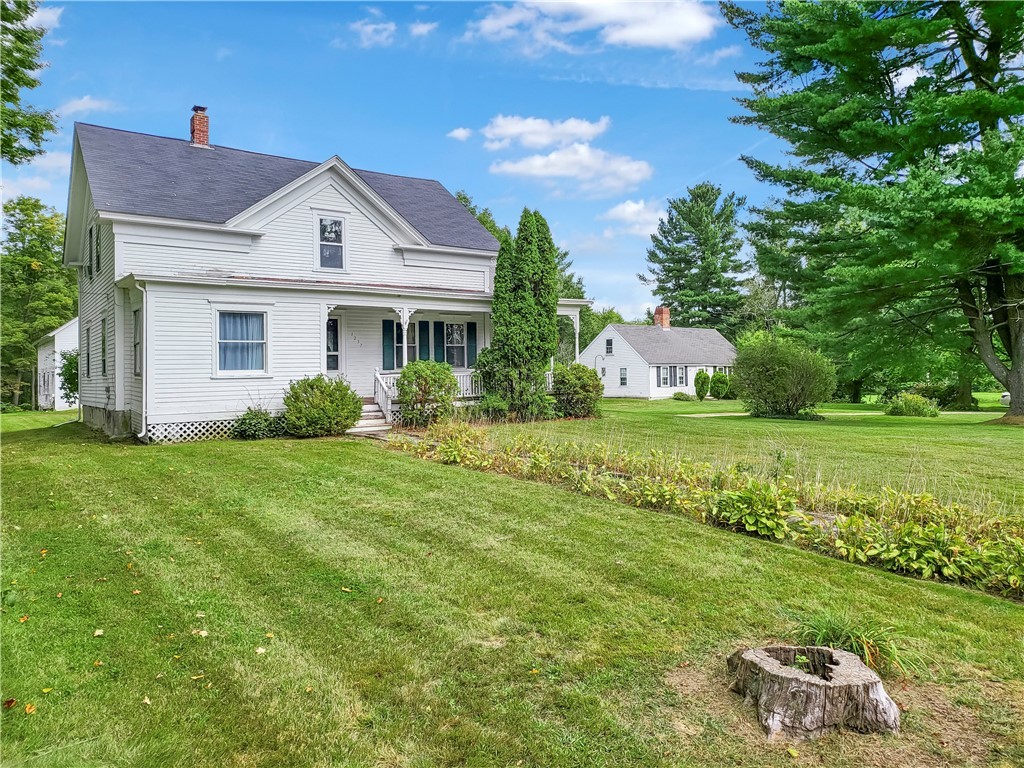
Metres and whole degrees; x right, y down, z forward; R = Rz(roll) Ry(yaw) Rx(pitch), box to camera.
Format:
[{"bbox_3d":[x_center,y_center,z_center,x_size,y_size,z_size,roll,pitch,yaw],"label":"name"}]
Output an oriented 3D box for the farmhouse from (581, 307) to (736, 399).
[{"bbox_3d":[12.068,-2.571,55.545,13.380,6.810,7.920,-2,1,-39],"label":"farmhouse"}]

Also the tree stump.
[{"bbox_3d":[1.370,1.355,3.240,0.680,0.220,0.620,-1,1,23],"label":"tree stump"}]

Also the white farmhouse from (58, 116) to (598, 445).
[{"bbox_3d":[-5.724,-3.571,22.367,13.398,9.339,10.148,-2,1,-37],"label":"white farmhouse"}]

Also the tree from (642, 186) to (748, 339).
[{"bbox_3d":[18.304,-9.789,72.192,11.000,21.299,11.000,-1,1,14],"label":"tree"}]

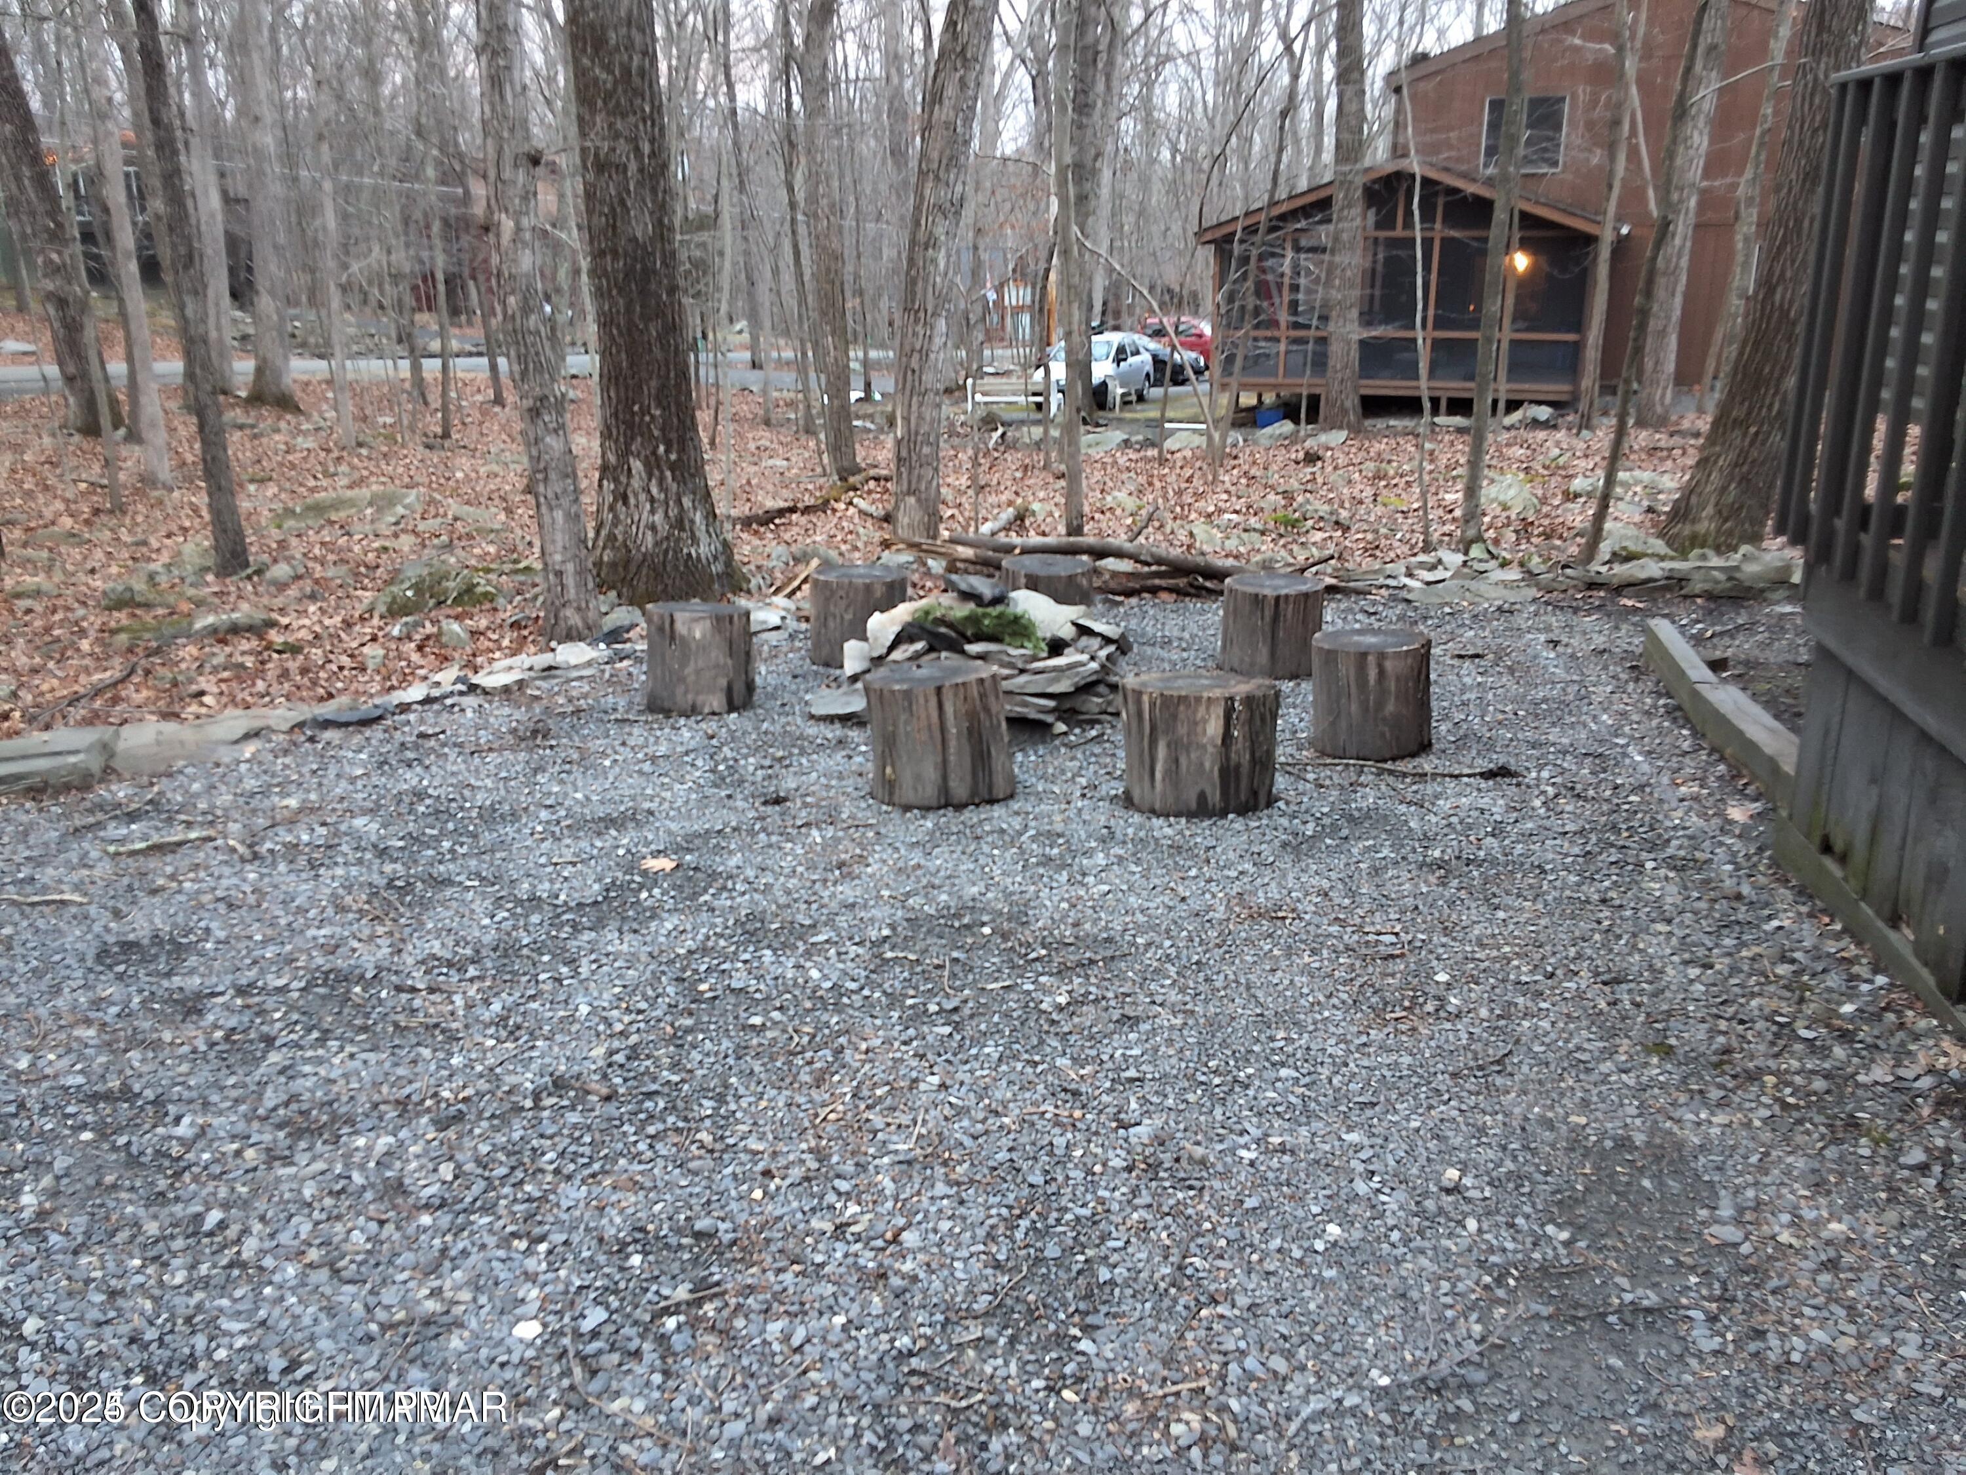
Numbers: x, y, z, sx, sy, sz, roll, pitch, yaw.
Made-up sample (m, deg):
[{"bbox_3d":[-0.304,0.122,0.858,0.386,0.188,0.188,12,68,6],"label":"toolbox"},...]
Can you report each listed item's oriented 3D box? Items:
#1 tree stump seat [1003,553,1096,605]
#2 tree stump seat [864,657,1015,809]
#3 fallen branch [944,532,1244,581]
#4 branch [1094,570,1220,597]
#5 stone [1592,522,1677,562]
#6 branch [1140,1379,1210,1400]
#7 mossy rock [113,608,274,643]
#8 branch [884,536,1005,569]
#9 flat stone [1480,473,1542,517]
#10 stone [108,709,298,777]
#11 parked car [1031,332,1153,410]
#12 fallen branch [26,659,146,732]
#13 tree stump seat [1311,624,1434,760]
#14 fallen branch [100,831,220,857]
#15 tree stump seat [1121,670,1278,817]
[{"bbox_3d":[0.302,-0.607,7.443,0.420,0.380,0.420,1,15,0],"label":"tree stump seat"},{"bbox_3d":[-0.133,-0.021,4.977,0.440,0.368,0.440,0,16,0],"label":"tree stump seat"},{"bbox_3d":[0.609,-1.012,8.700,1.998,0.160,0.160,12,20,37],"label":"fallen branch"},{"bbox_3d":[0.852,-0.760,7.846,0.734,0.110,0.140,2,15,8],"label":"branch"},{"bbox_3d":[3.310,-0.995,8.047,0.420,0.170,0.320,6,16,22],"label":"stone"},{"bbox_3d":[0.256,0.855,2.096,0.100,0.009,0.012,-5,16,-17],"label":"branch"},{"bbox_3d":[-3.495,-0.523,7.116,0.660,0.110,0.240,-5,16,-20],"label":"mossy rock"},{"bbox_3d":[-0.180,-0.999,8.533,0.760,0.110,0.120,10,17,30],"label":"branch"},{"bbox_3d":[3.332,-1.519,10.012,0.370,0.210,0.300,5,16,18],"label":"flat stone"},{"bbox_3d":[-2.714,-0.011,5.461,0.200,0.100,0.695,10,19,32],"label":"stone"},{"bbox_3d":[2.316,-7.670,33.300,1.720,1.480,4.400,5,17,17],"label":"parked car"},{"bbox_3d":[-3.330,-0.174,5.936,0.120,0.060,1.100,-2,15,-9],"label":"fallen branch"},{"bbox_3d":[1.246,-0.146,5.123,0.347,0.362,0.347,4,16,14],"label":"tree stump seat"},{"bbox_3d":[-2.379,0.307,4.618,0.280,0.025,0.030,-7,17,-27],"label":"fallen branch"},{"bbox_3d":[0.627,0.010,4.616,0.431,0.328,0.431,2,15,8],"label":"tree stump seat"}]

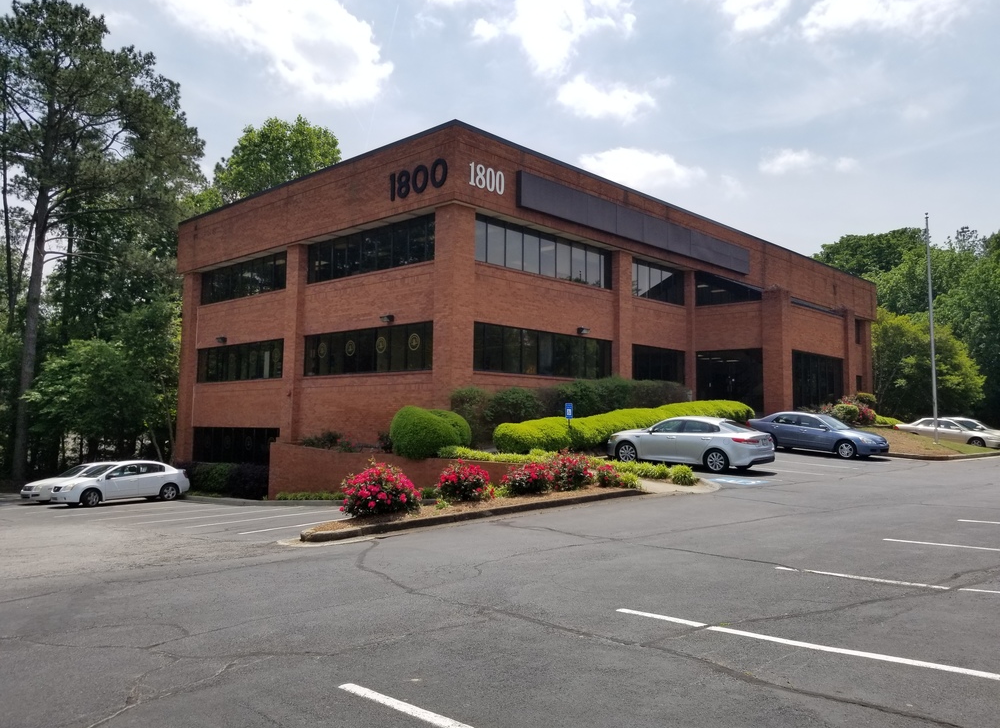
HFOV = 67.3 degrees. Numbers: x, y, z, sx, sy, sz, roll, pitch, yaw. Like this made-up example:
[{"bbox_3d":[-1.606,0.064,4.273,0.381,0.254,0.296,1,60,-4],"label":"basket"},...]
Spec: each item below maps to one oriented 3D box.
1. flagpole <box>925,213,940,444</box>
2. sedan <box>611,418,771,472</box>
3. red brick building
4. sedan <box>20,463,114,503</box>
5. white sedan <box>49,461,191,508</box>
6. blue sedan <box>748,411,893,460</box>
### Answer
[{"bbox_3d":[17.282,-1.472,30.086,0.150,9.250,0.150,-3,-5,43],"label":"flagpole"},{"bbox_3d":[5.410,2.260,21.680,4.855,1.465,1.860,-1,-4,43],"label":"sedan"},{"bbox_3d":[5.912,-0.150,44.209,23.000,12.500,40.300,-3,-5,43],"label":"red brick building"},{"bbox_3d":[-15.670,4.540,29.000,1.820,1.450,4.750,-5,-7,41],"label":"sedan"},{"bbox_3d":[-13.690,4.290,27.350,1.790,1.510,4.570,-5,-7,41],"label":"white sedan"},{"bbox_3d":[11.360,2.510,27.050,4.820,1.450,1.815,1,-2,45],"label":"blue sedan"}]

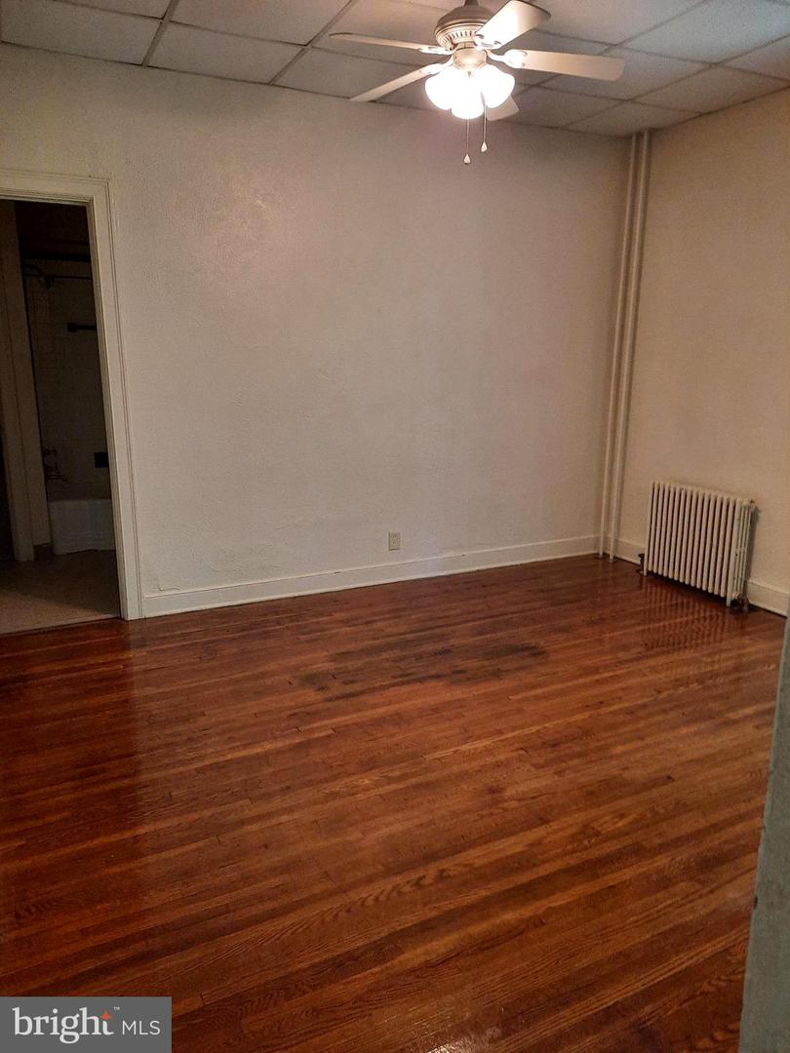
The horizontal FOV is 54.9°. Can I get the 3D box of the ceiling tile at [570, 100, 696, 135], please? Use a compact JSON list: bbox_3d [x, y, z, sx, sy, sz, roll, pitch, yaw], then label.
[{"bbox_3d":[1.384,-2.406,4.495,0.530,0.020,0.570,-6,15,-25],"label":"ceiling tile"}]

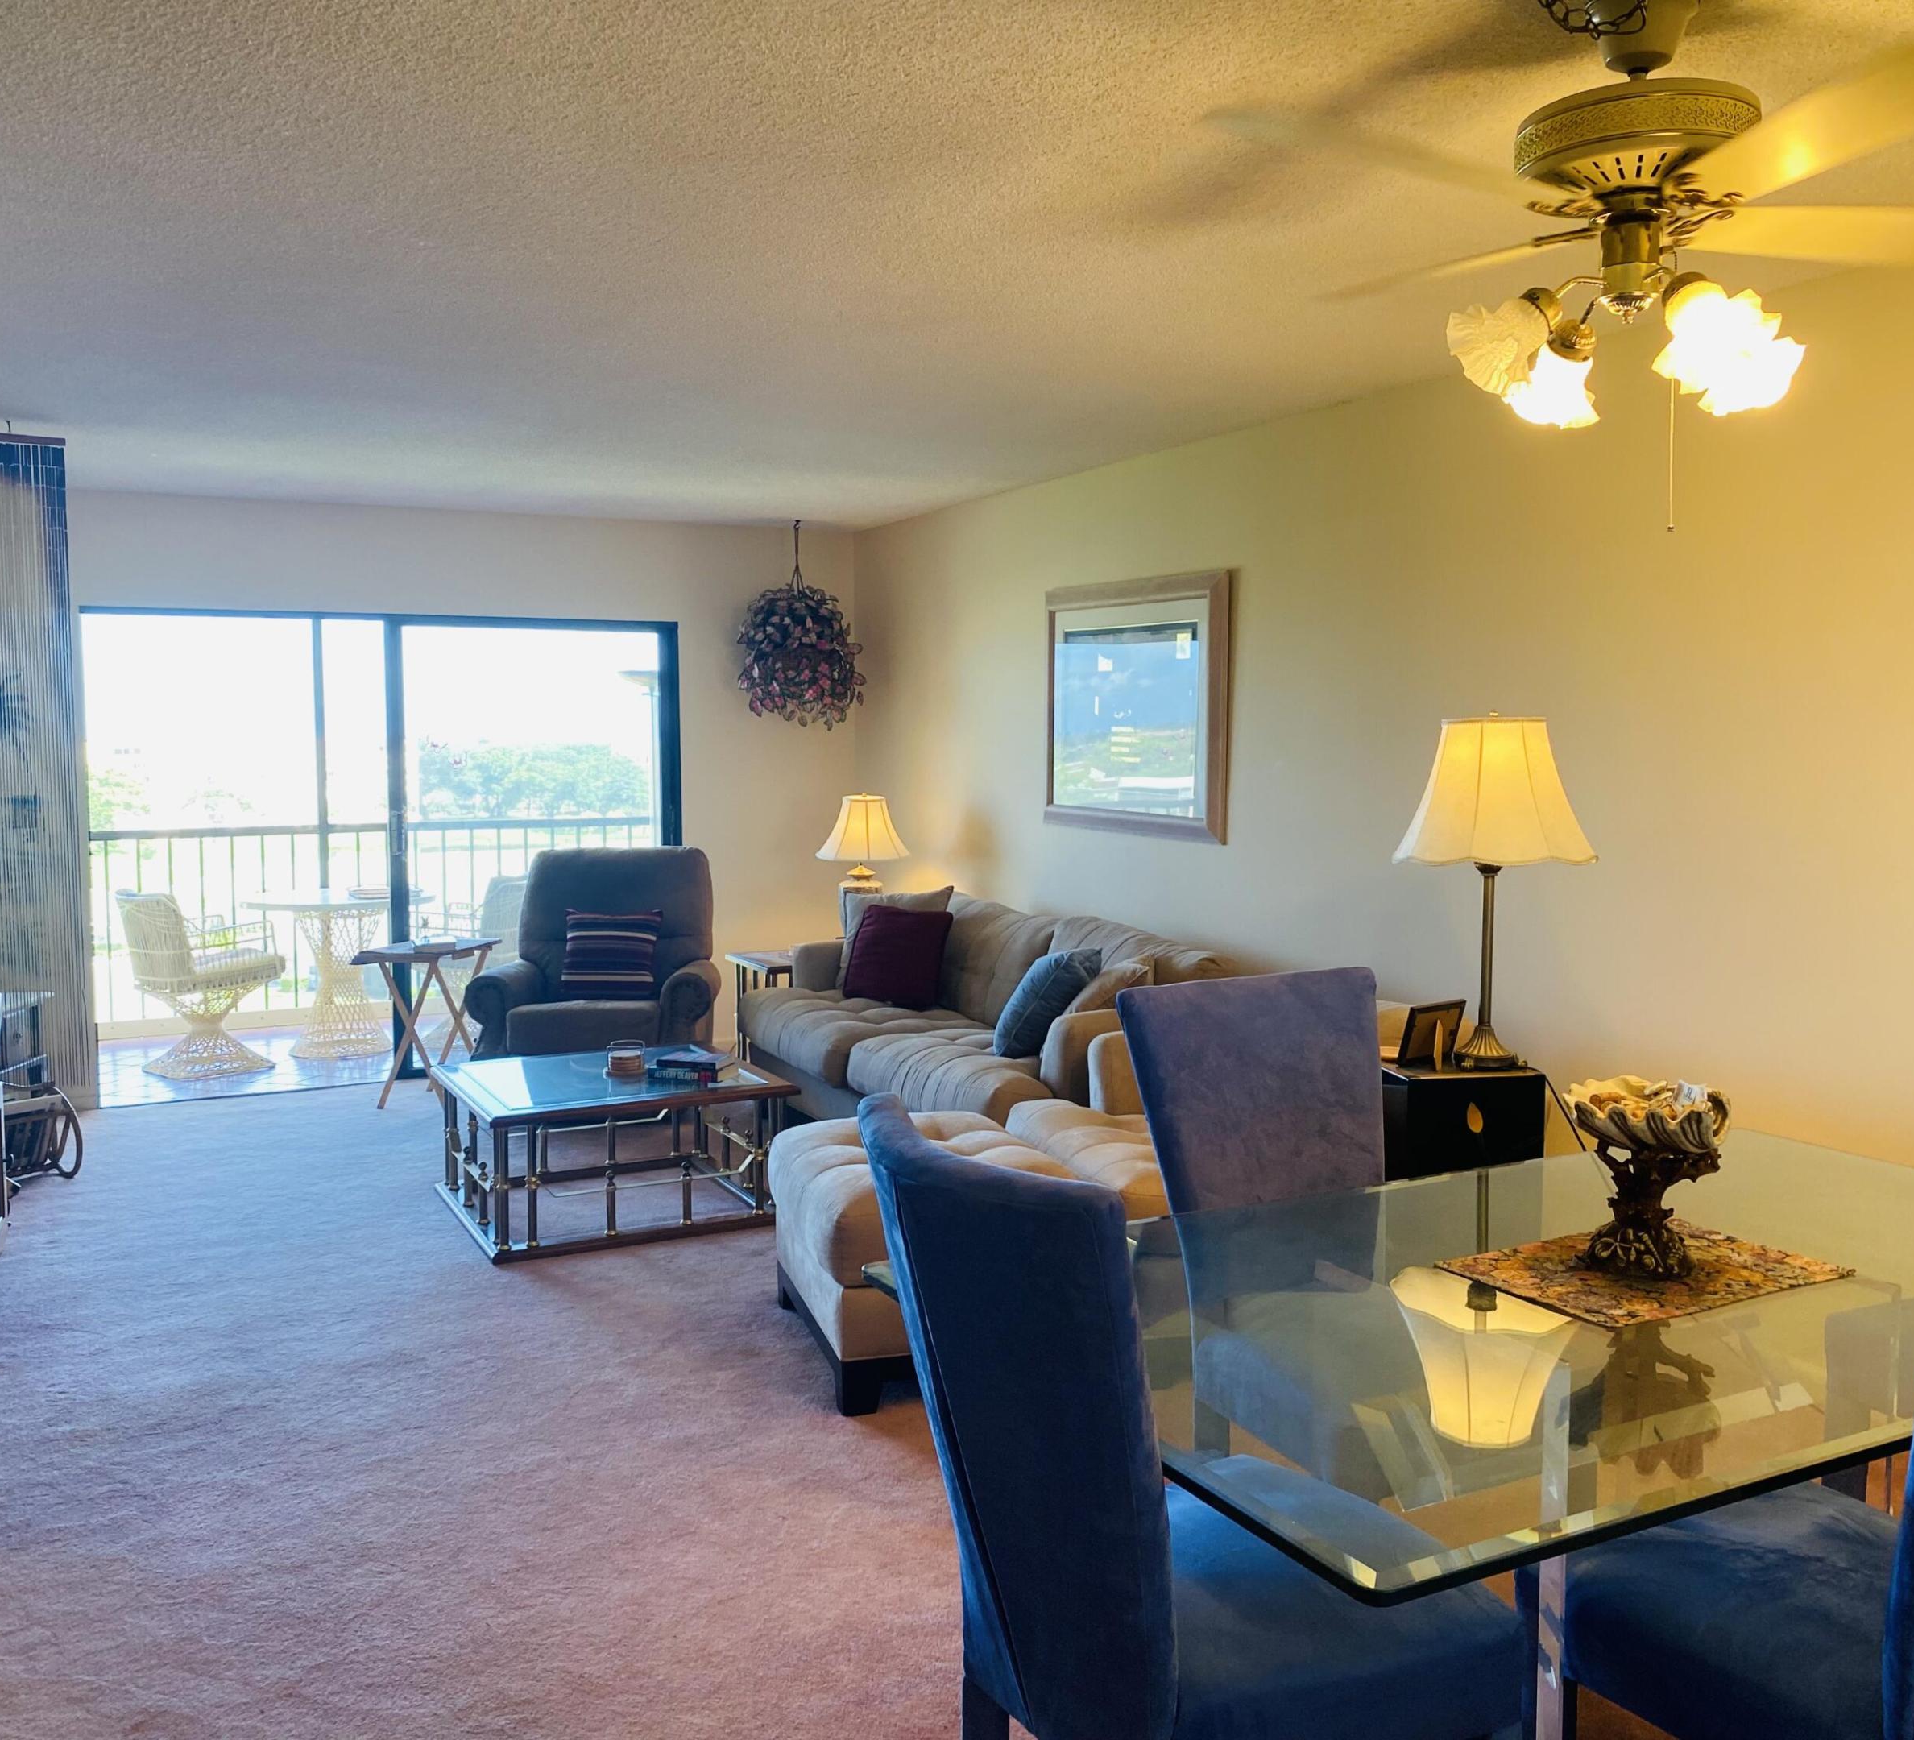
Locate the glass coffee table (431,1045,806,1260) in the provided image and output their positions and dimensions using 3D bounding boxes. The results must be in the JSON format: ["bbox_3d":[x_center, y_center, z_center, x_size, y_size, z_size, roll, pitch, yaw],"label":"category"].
[{"bbox_3d":[-1.100,0.868,5.533,0.930,0.420,0.930,-2,5,-25],"label":"glass coffee table"}]

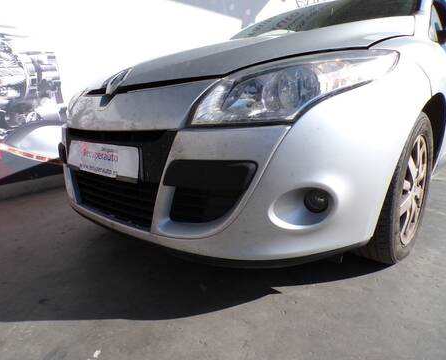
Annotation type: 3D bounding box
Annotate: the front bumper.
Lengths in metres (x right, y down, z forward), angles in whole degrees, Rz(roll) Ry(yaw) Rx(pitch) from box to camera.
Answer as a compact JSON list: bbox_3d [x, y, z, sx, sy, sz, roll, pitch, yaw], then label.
[{"bbox_3d":[-0.205,-0.151,1.522,1.790,0.635,0.795,9,14,42],"label":"front bumper"}]

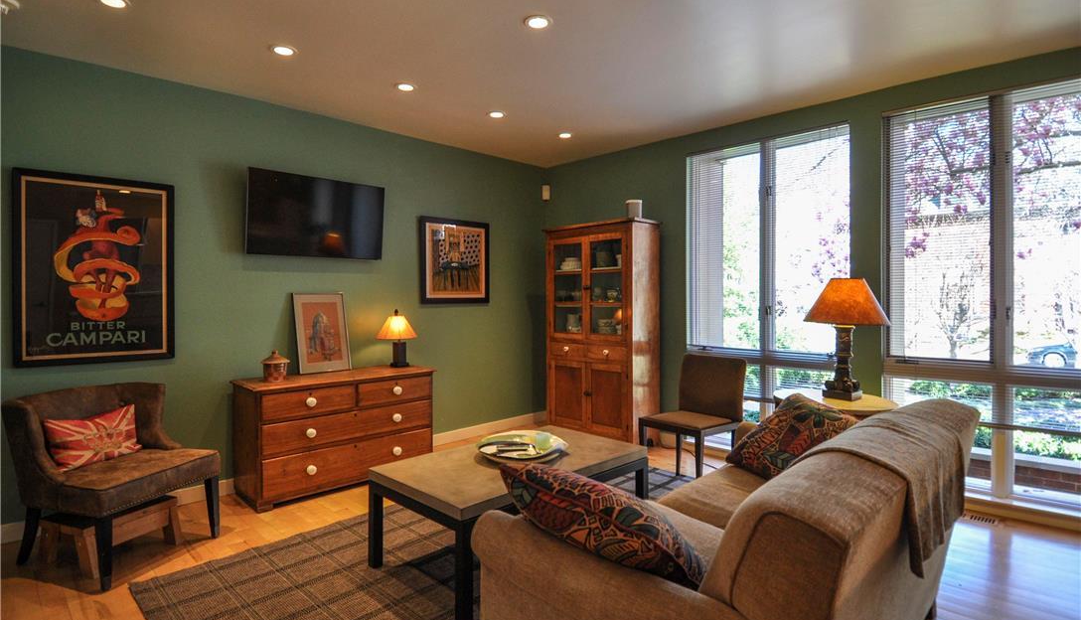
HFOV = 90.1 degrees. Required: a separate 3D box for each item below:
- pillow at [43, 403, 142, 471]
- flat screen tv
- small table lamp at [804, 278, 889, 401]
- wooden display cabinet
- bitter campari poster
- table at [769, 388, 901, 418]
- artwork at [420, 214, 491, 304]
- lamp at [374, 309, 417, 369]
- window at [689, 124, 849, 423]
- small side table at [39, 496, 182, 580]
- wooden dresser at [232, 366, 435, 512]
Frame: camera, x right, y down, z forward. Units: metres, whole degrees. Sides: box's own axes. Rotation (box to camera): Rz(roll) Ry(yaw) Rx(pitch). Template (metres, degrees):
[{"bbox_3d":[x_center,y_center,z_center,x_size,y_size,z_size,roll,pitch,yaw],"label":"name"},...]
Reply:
[{"bbox_3d":[-2.298,0.657,2.806,0.120,0.250,0.440,-14,-1,8],"label":"pillow"},{"bbox_3d":[-1.624,-0.675,3.983,0.996,0.577,0.050,-1,7,-45],"label":"flat screen tv"},{"bbox_3d":[1.816,0.161,3.202,0.480,0.695,0.480,-2,2,-44],"label":"small table lamp"},{"bbox_3d":[0.546,0.218,4.946,0.419,1.950,1.031,-1,1,-45],"label":"wooden display cabinet"},{"bbox_3d":[-2.447,-0.219,3.000,0.690,1.019,0.030,-2,2,-44],"label":"bitter campari poster"},{"bbox_3d":[1.681,0.833,3.125,0.595,0.640,0.676,-2,2,-44],"label":"table"},{"bbox_3d":[-0.730,-0.413,4.677,0.708,0.718,0.030,-2,2,-44],"label":"artwork"},{"bbox_3d":[-1.078,0.207,4.095,0.299,0.415,0.299,-2,2,-44],"label":"lamp"},{"bbox_3d":[1.704,-0.097,4.162,0.100,2.375,1.215,-1,1,-45],"label":"window"},{"bbox_3d":[-2.086,1.088,2.661,0.390,0.225,0.410,0,1,25],"label":"small side table"},{"bbox_3d":[-1.434,0.849,3.866,1.282,0.738,0.537,-1,1,-45],"label":"wooden dresser"}]

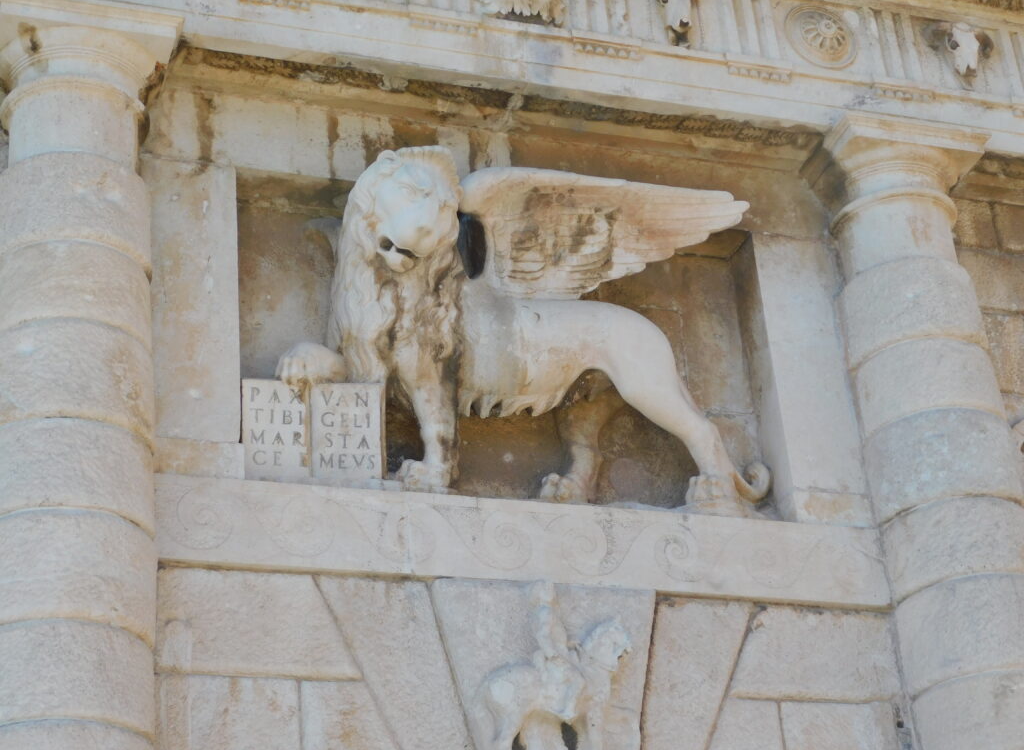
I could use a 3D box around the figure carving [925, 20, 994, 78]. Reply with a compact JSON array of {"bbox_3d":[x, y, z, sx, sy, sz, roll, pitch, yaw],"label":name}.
[{"bbox_3d":[3.191,-2.291,13.709,0.522,0.549,0.200,5,-30,-17],"label":"figure carving"}]

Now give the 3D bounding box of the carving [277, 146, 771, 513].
[{"bbox_3d":[0.096,-0.250,12.078,3.164,2.270,0.670,5,-30,-17],"label":"carving"}]

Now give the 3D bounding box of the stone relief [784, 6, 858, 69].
[{"bbox_3d":[2.135,-2.335,13.464,0.541,0.542,0.080,5,-30,-17],"label":"stone relief"}]

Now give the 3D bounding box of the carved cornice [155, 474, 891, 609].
[{"bbox_3d":[0.124,1.052,11.505,4.474,0.510,0.320,5,-30,-17],"label":"carved cornice"}]

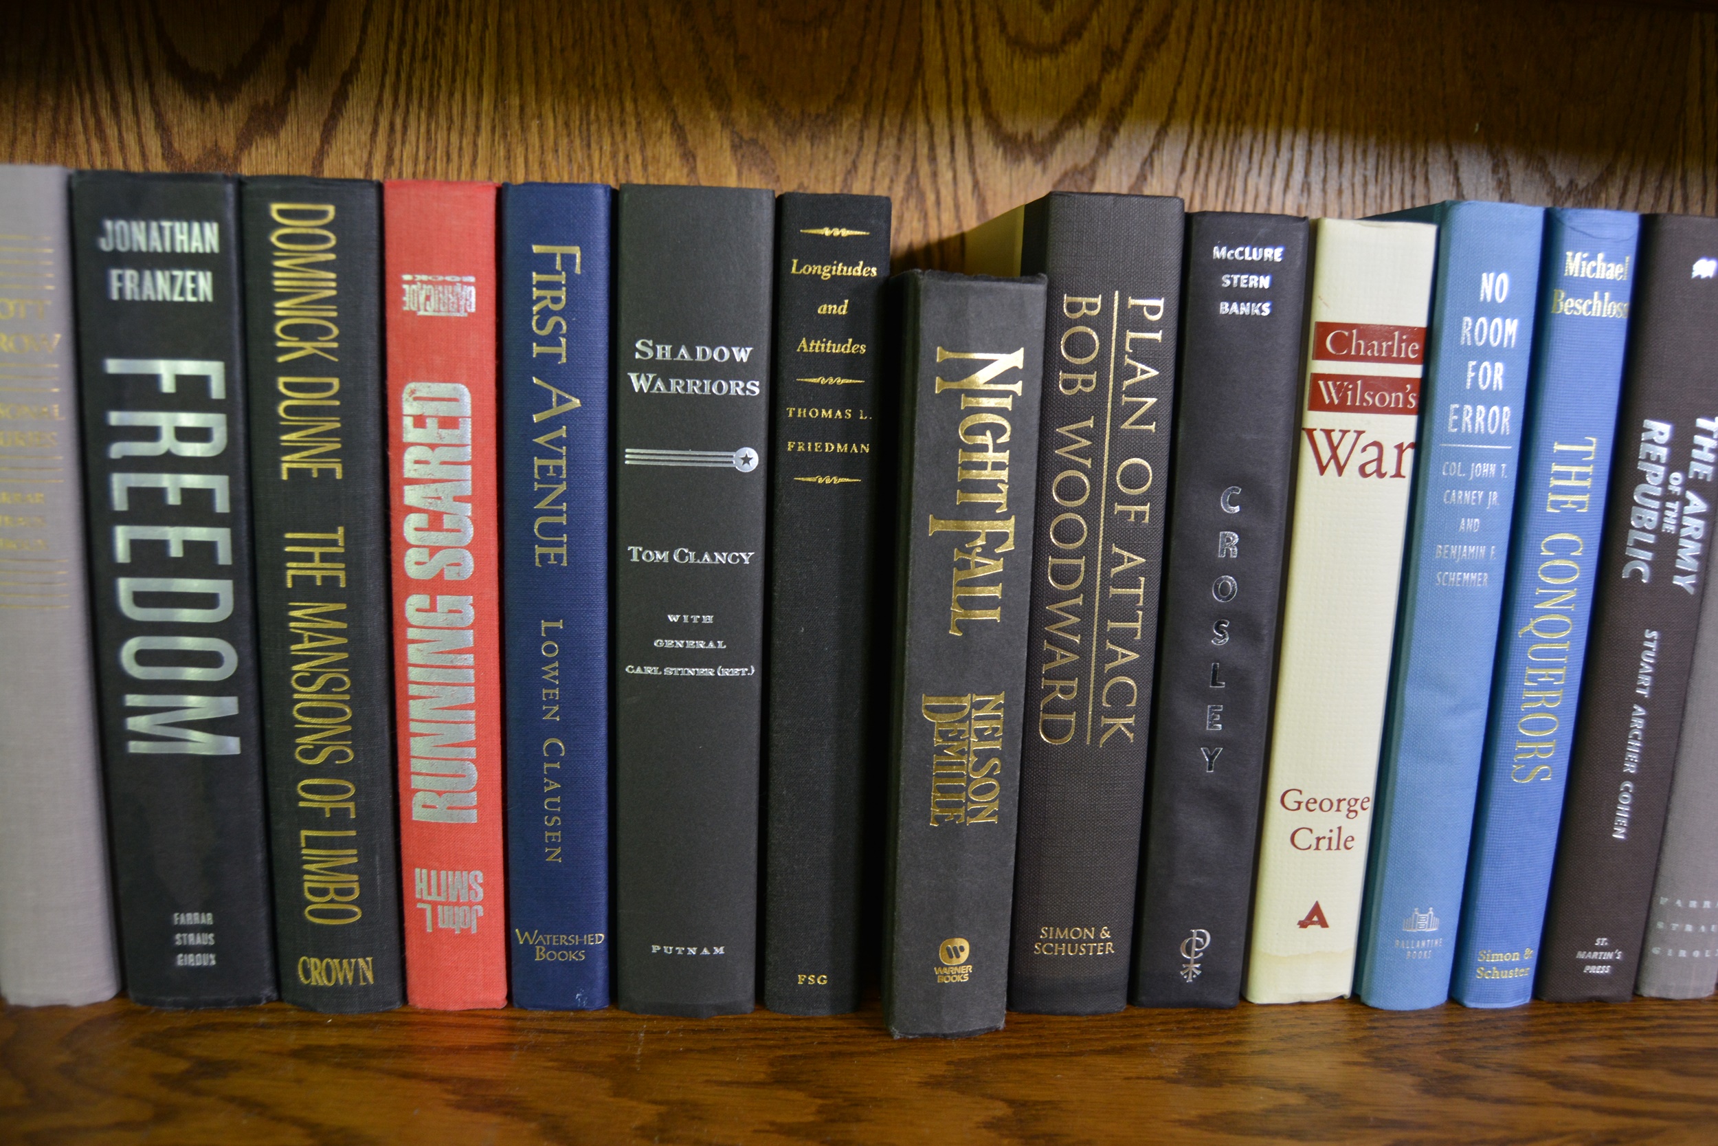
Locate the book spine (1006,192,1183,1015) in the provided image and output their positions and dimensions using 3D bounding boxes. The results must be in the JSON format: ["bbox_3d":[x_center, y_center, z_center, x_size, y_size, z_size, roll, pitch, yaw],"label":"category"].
[{"bbox_3d":[0.060,0.002,0.461,0.038,0.241,0.154,1,10,-6],"label":"book spine"}]

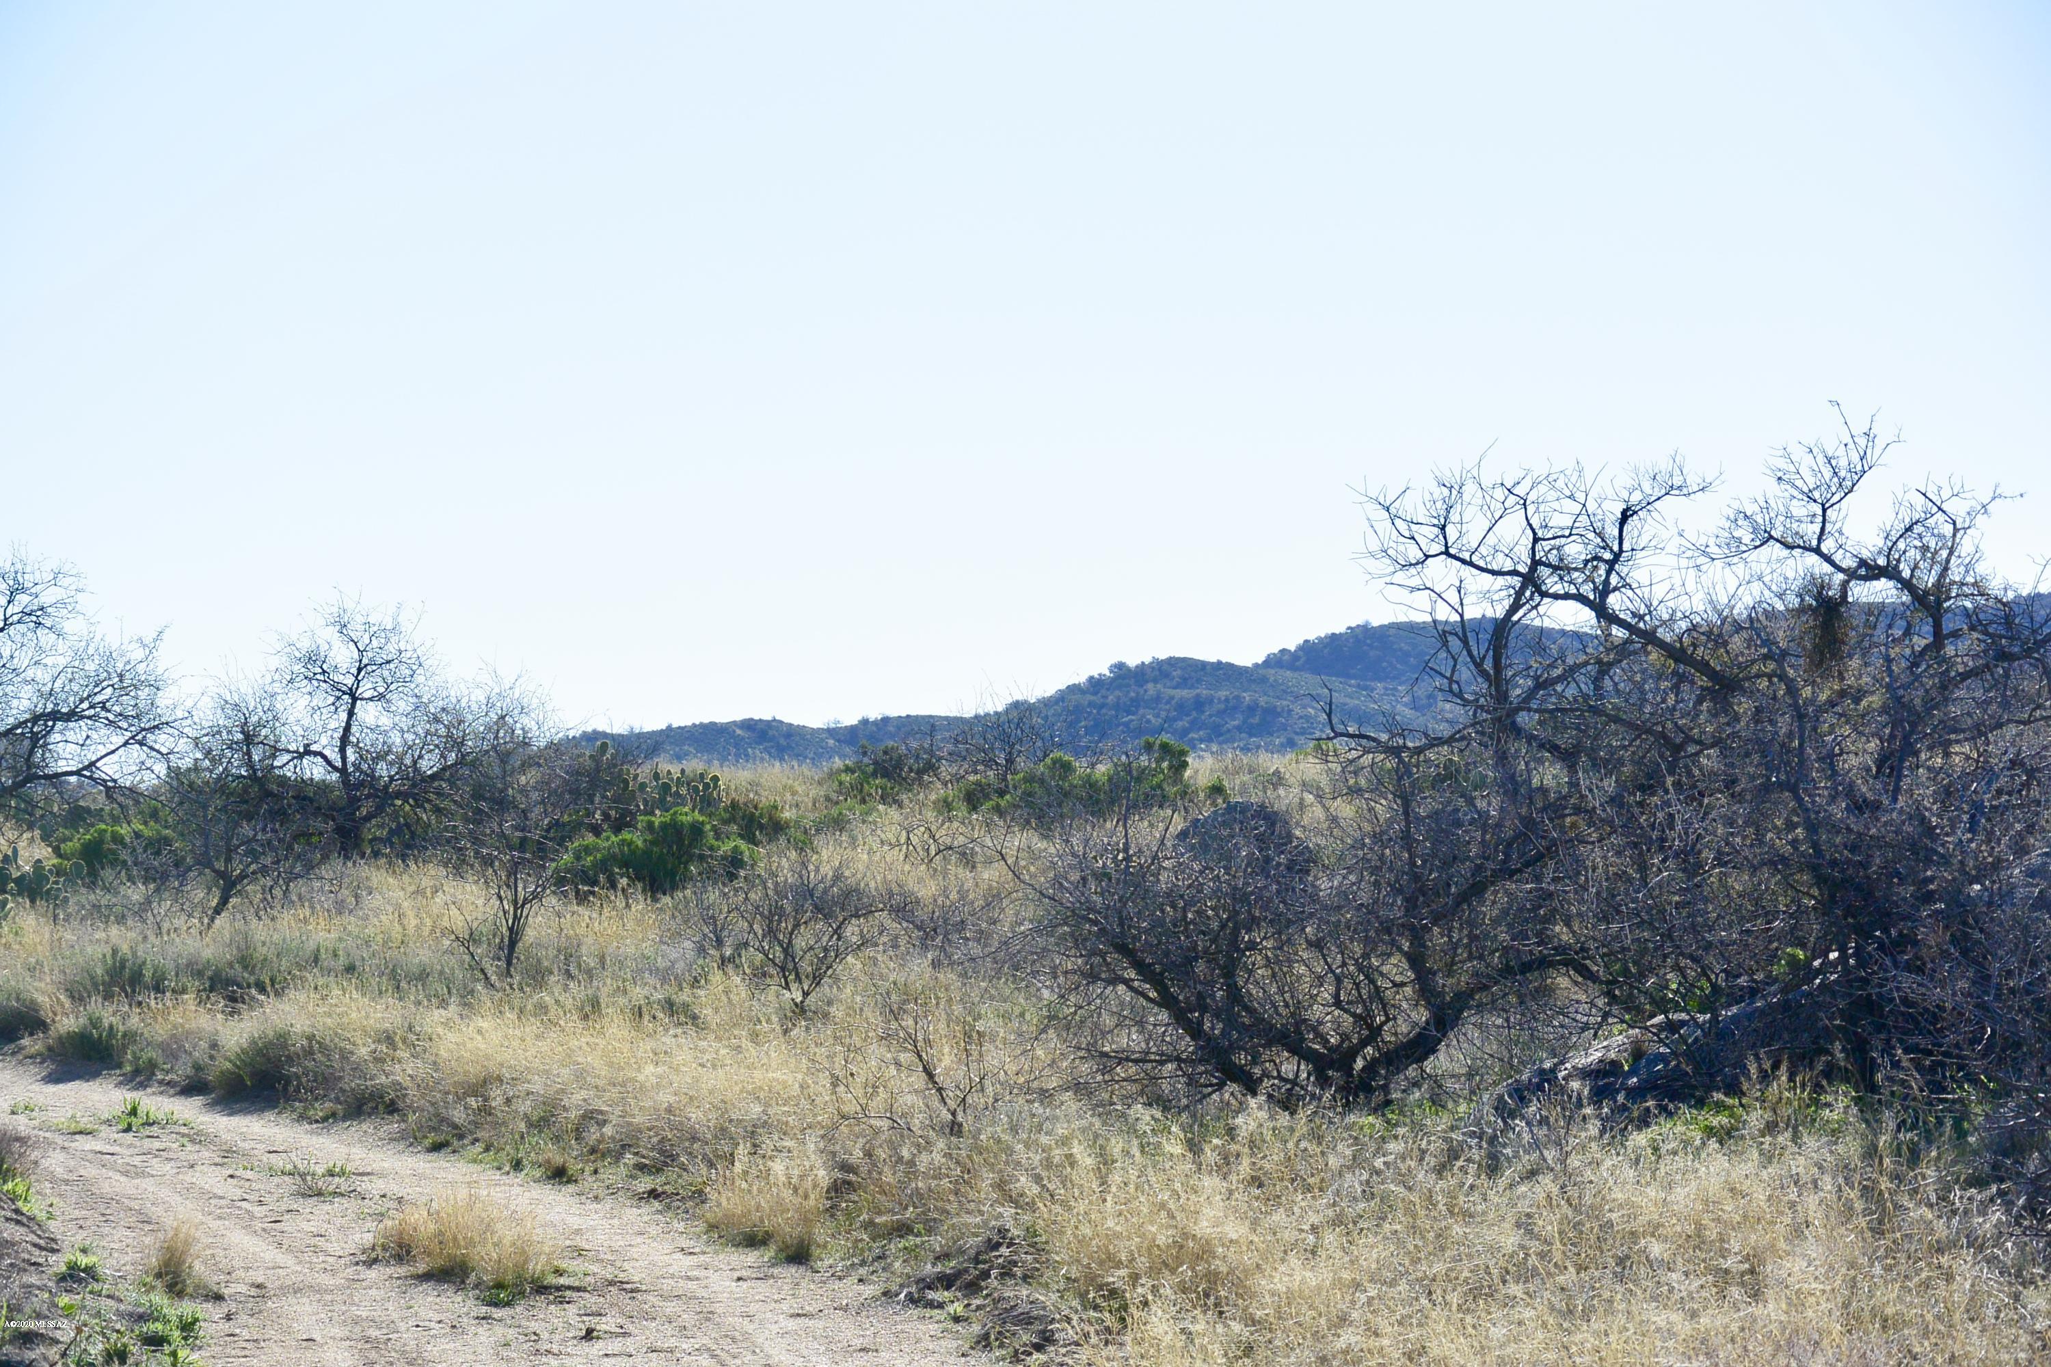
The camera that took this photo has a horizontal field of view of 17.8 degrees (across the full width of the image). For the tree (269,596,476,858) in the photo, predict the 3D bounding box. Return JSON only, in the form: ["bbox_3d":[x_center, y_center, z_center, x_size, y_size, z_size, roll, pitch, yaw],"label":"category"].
[{"bbox_3d":[-7.780,0.520,78.000,2.500,3.150,2.400,0,0,0],"label":"tree"}]

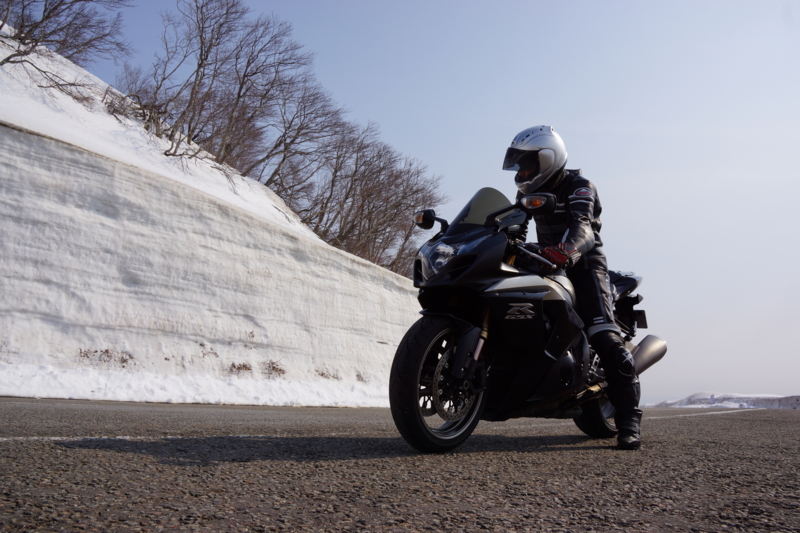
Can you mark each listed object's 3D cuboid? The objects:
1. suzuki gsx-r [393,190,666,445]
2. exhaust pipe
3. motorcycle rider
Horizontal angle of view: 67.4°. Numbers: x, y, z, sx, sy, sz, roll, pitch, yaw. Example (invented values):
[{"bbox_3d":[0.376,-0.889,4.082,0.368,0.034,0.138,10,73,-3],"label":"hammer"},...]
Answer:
[{"bbox_3d":[0.734,0.312,3.011,2.045,1.150,0.800,12,-9,-43],"label":"suzuki gsx-r"},{"bbox_3d":[1.342,0.511,3.315,0.430,0.150,0.130,-20,12,-38],"label":"exhaust pipe"},{"bbox_3d":[0.746,0.092,3.001,0.820,1.560,0.750,12,-18,-43],"label":"motorcycle rider"}]

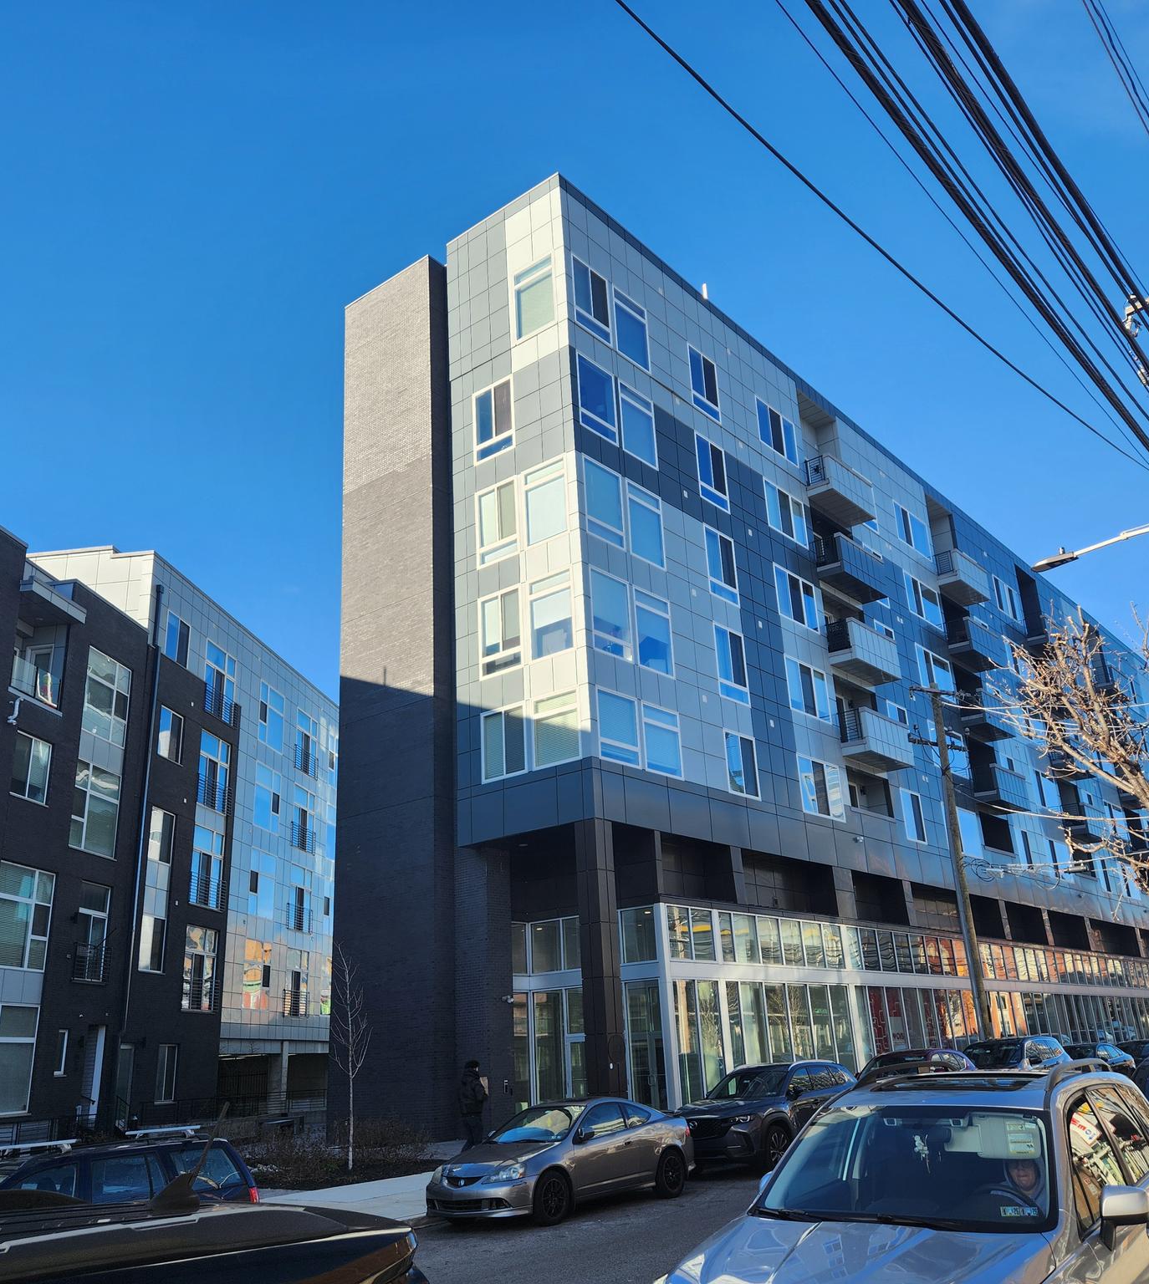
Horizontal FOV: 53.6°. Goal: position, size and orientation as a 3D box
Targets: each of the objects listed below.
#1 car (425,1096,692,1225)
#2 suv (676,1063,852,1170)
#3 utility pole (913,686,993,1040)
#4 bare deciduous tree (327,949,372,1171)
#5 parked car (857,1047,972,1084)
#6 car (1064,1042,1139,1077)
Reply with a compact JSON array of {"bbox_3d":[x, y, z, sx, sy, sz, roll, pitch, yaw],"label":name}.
[{"bbox_3d":[-0.119,6.998,15.570,1.730,1.390,4.370,-18,-25,36],"label":"car"},{"bbox_3d":[3.376,8.085,19.530,1.900,1.620,4.700,-18,-25,36],"label":"suv"},{"bbox_3d":[11.385,6.895,33.105,2.100,12.000,0.400,-18,-25,36],"label":"utility pole"},{"bbox_3d":[-4.329,7.929,21.925,1.300,4.100,1.300,-18,-25,36],"label":"bare deciduous tree"},{"bbox_3d":[7.086,9.479,23.861,1.790,1.540,4.500,-18,-25,36],"label":"parked car"},{"bbox_3d":[14.571,12.221,32.493,1.830,1.440,4.750,-18,-25,36],"label":"car"}]

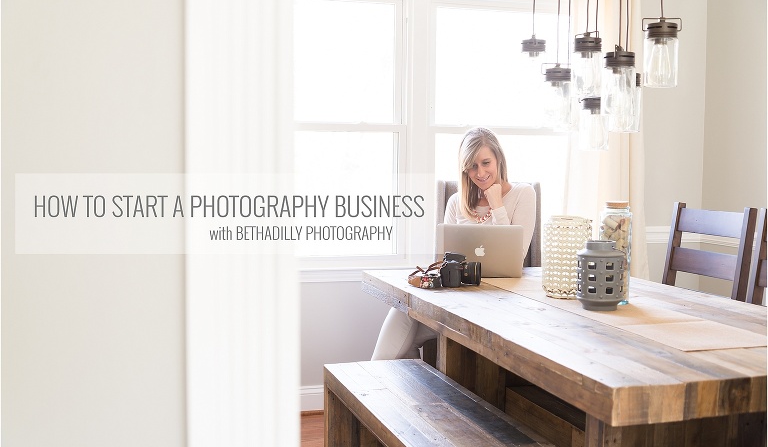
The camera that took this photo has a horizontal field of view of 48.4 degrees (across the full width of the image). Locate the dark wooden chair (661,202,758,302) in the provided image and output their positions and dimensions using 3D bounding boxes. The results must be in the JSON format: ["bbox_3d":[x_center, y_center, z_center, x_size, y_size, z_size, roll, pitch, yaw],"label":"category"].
[{"bbox_3d":[1.034,0.444,3.247,0.540,1.020,0.465,-1,4,-16],"label":"dark wooden chair"}]

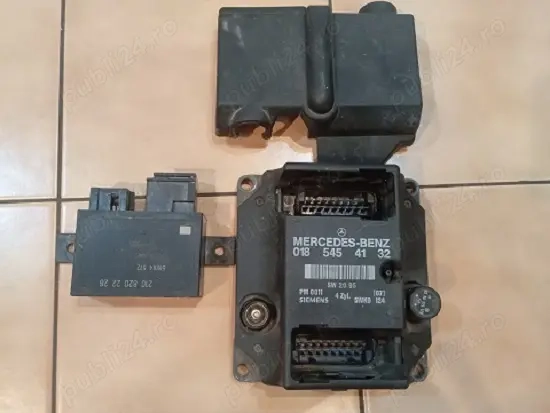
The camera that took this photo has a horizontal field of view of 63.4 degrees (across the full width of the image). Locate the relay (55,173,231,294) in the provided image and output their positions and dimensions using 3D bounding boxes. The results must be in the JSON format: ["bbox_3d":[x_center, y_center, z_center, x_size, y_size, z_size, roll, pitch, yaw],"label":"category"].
[{"bbox_3d":[-0.092,0.019,0.320,0.130,0.029,0.088,1,80,-5],"label":"relay"}]

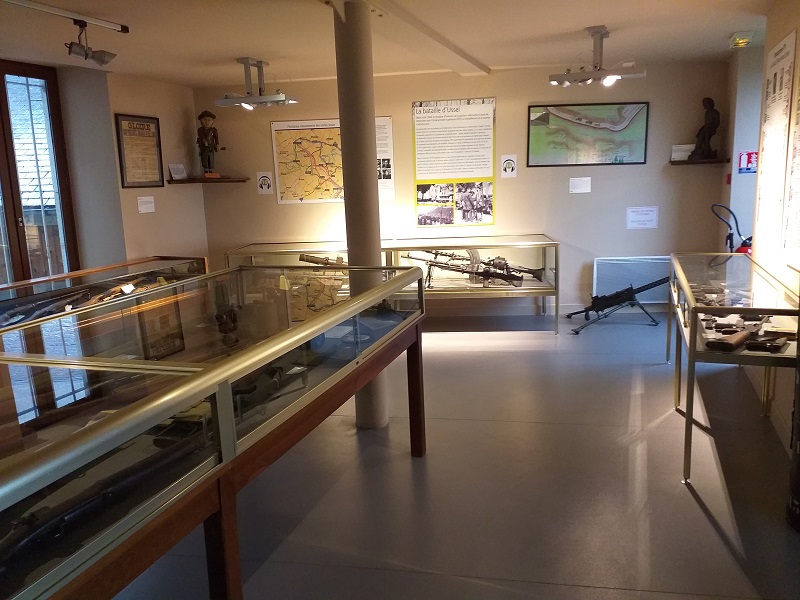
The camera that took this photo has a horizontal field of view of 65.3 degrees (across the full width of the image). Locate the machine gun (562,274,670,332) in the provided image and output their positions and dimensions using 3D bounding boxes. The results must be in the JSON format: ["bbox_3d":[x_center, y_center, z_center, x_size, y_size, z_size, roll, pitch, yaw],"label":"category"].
[{"bbox_3d":[2.026,0.011,5.552,1.130,0.480,0.320,-4,10,-10],"label":"machine gun"}]

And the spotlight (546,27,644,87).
[{"bbox_3d":[1.490,-1.814,4.737,0.700,0.420,0.320,2,10,21],"label":"spotlight"}]

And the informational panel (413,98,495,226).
[{"bbox_3d":[0.545,-1.343,6.146,0.800,1.205,0.020,-1,9,5],"label":"informational panel"}]

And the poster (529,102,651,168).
[{"bbox_3d":[1.805,-1.594,6.005,1.135,0.578,0.030,-1,9,5],"label":"poster"}]

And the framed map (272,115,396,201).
[{"bbox_3d":[-0.666,-1.388,6.231,1.205,0.810,0.020,-1,9,5],"label":"framed map"}]

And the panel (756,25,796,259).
[{"bbox_3d":[2.141,-0.844,3.586,0.020,1.175,0.770,2,10,21],"label":"panel"}]

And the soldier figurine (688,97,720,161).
[{"bbox_3d":[2.784,-1.571,5.717,0.270,0.550,0.220,-8,11,-32],"label":"soldier figurine"}]

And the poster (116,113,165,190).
[{"bbox_3d":[-2.311,-1.327,5.596,0.030,0.625,0.505,2,10,21],"label":"poster"}]

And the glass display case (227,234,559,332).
[{"bbox_3d":[-0.048,-0.127,5.911,2.920,0.801,0.830,-1,9,5],"label":"glass display case"}]

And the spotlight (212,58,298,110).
[{"bbox_3d":[-1.231,-1.833,5.348,0.700,0.380,0.320,2,10,21],"label":"spotlight"}]

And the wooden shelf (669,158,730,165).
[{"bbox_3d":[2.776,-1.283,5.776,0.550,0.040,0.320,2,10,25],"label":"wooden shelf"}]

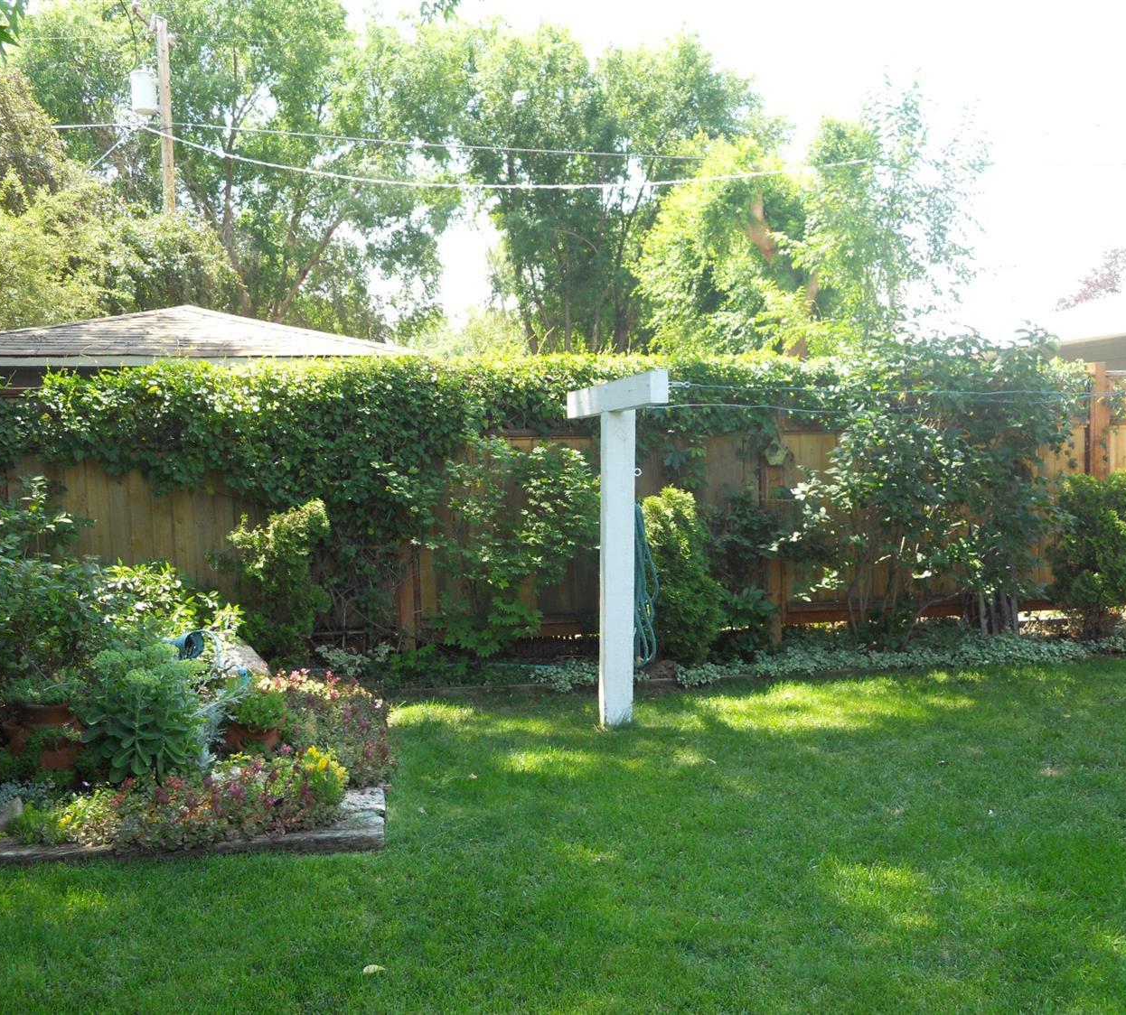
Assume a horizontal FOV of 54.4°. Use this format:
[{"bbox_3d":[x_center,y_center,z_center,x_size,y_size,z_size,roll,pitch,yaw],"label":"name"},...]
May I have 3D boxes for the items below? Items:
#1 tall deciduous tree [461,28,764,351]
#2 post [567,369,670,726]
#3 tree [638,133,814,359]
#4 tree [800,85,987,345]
[{"bbox_3d":[1.234,-5.622,25.364,6.908,10.571,6.217,-1,4,0],"label":"tall deciduous tree"},{"bbox_3d":[0.267,0.215,5.383,0.160,1.720,1.100,-2,4,-15],"label":"post"},{"bbox_3d":[2.591,-2.751,17.203,2.907,5.912,2.907,-1,4,0],"label":"tree"},{"bbox_3d":[3.976,-2.258,13.187,2.223,5.422,2.112,-1,4,0],"label":"tree"}]

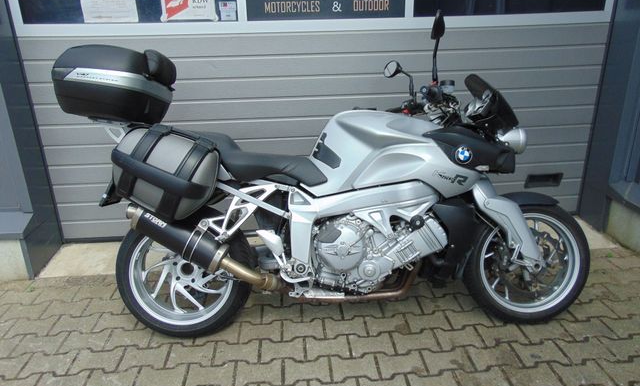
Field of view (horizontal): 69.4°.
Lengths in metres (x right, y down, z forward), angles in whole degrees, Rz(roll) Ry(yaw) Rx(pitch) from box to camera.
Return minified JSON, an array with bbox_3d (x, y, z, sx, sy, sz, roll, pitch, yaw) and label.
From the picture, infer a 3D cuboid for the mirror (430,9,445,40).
[{"bbox_3d":[0.439,-0.631,1.731,0.050,0.100,0.125,7,7,14],"label":"mirror"}]

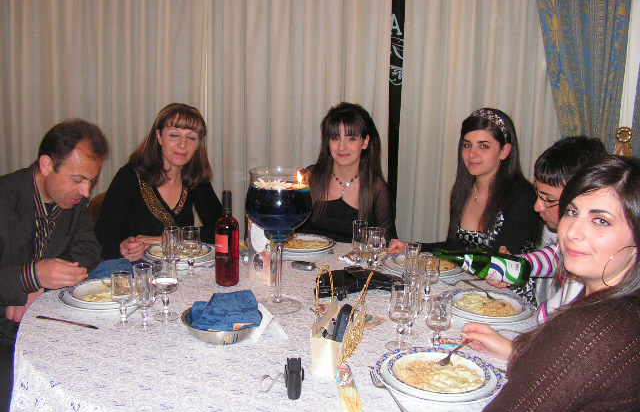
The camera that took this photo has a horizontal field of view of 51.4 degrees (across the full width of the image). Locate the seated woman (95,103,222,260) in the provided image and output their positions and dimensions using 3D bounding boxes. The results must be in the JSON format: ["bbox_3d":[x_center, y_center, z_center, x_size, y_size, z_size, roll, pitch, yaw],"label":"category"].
[{"bbox_3d":[-0.568,0.258,2.587,0.540,1.290,0.750,-4,11,-29],"label":"seated woman"}]

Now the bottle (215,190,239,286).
[{"bbox_3d":[-0.290,0.100,2.095,0.075,0.298,0.075,2,10,0],"label":"bottle"}]

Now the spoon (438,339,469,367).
[{"bbox_3d":[0.305,0.299,1.440,0.185,0.022,0.025,-39,23,-13],"label":"spoon"}]

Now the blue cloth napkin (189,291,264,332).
[{"bbox_3d":[-0.237,0.261,1.666,0.172,0.073,0.150,-2,13,-12],"label":"blue cloth napkin"}]

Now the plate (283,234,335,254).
[{"bbox_3d":[-0.070,0.157,2.507,0.242,0.042,0.242,2,10,0],"label":"plate"}]

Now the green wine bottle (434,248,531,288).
[{"bbox_3d":[0.478,0.171,1.990,0.300,0.086,0.086,13,0,21],"label":"green wine bottle"}]

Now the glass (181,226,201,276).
[{"bbox_3d":[-0.428,0.148,2.208,0.064,0.156,0.064,2,10,0],"label":"glass"}]

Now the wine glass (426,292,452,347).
[{"bbox_3d":[0.290,0.282,1.588,0.064,0.150,0.064,2,10,0],"label":"wine glass"}]

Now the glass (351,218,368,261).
[{"bbox_3d":[0.147,0.130,2.259,0.058,0.157,0.058,1,12,0],"label":"glass"}]

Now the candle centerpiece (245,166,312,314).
[{"bbox_3d":[-0.114,0.097,1.879,0.188,0.390,0.188,2,10,0],"label":"candle centerpiece"}]

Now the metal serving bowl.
[{"bbox_3d":[-0.241,0.303,1.639,0.200,0.062,0.200,2,10,0],"label":"metal serving bowl"}]

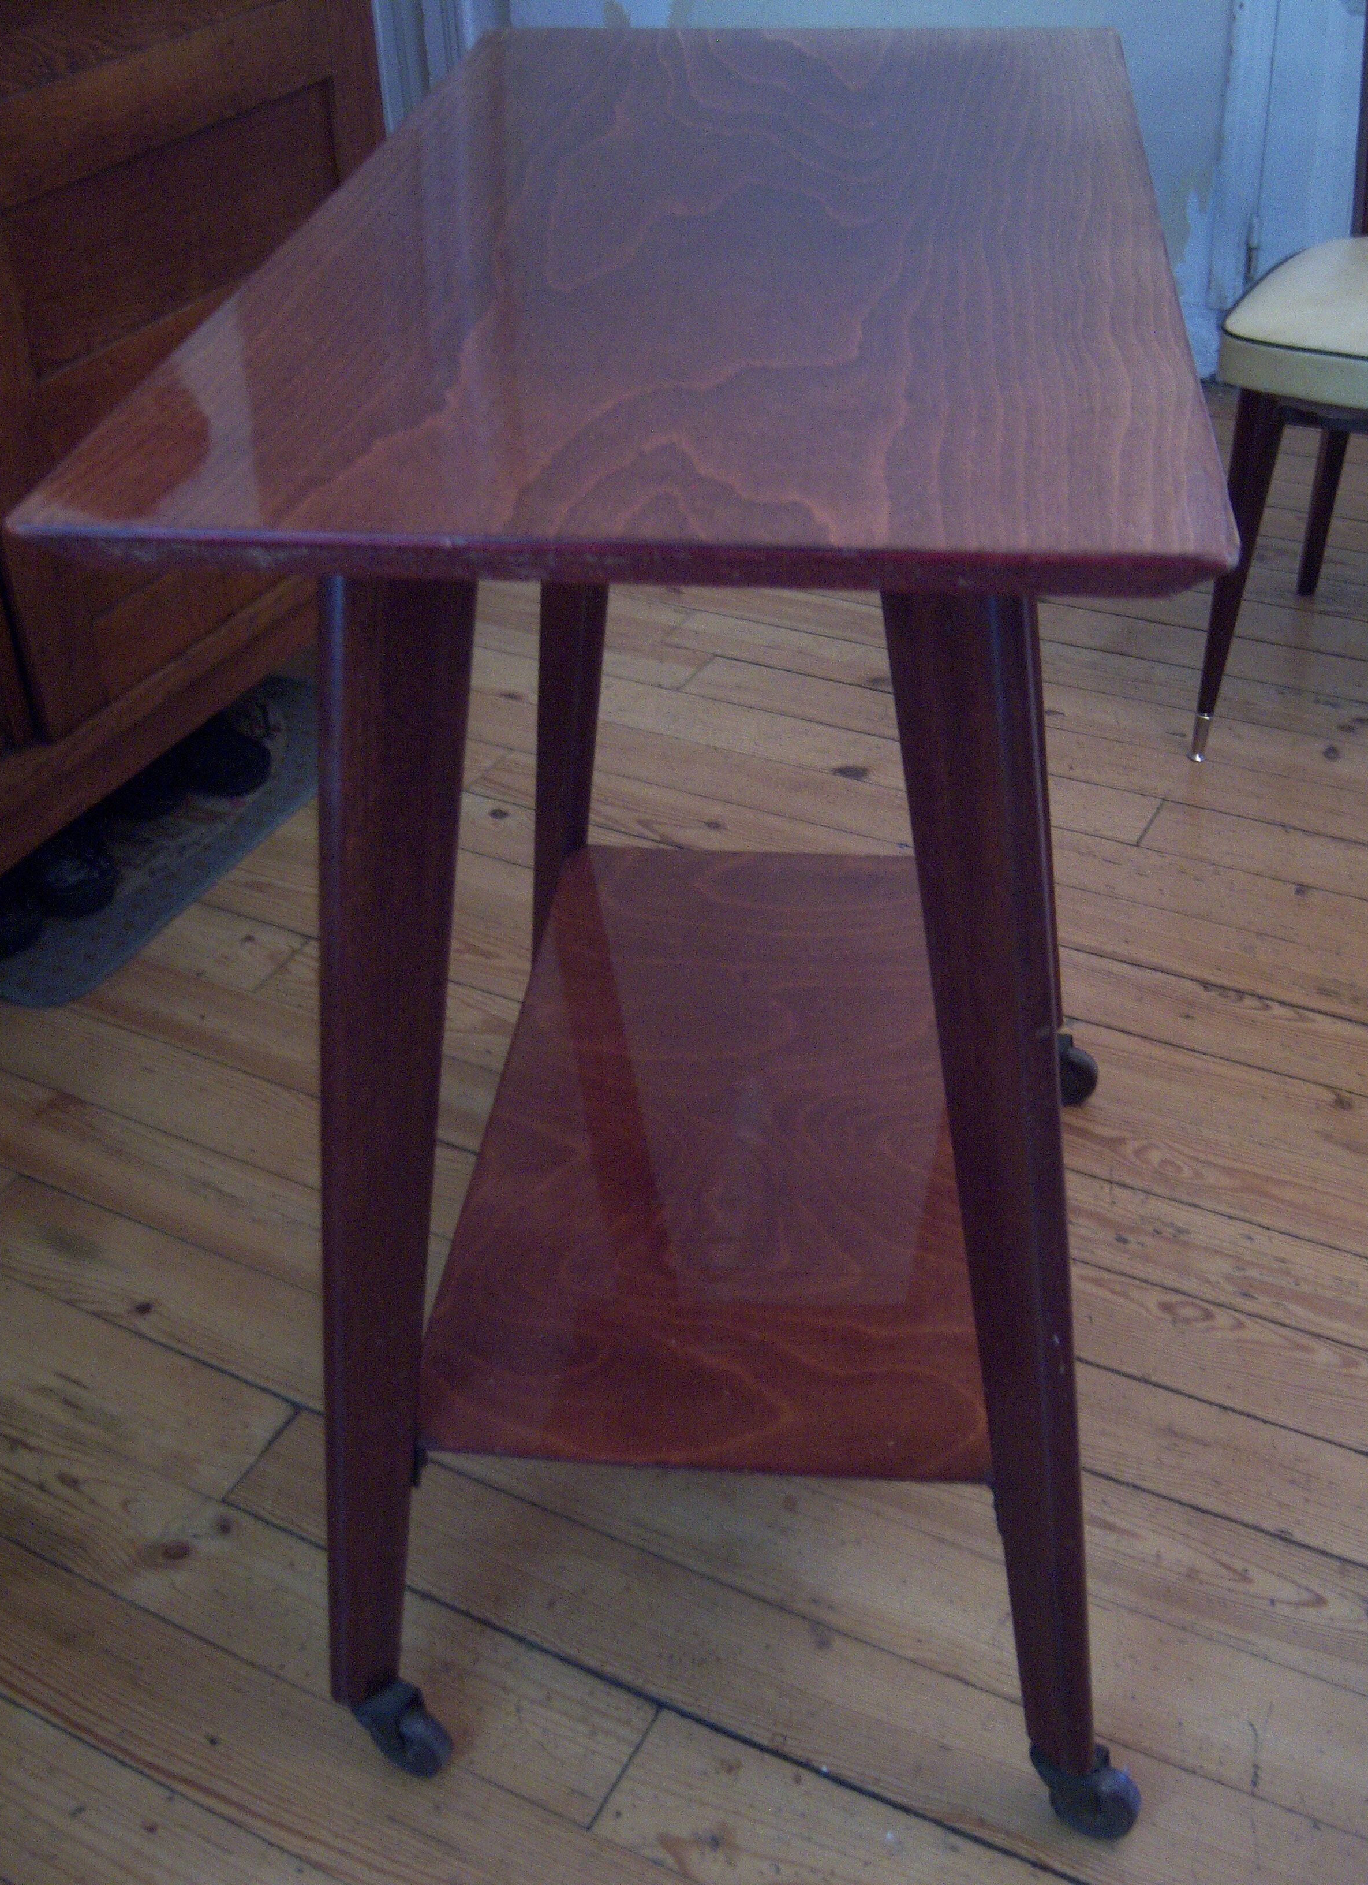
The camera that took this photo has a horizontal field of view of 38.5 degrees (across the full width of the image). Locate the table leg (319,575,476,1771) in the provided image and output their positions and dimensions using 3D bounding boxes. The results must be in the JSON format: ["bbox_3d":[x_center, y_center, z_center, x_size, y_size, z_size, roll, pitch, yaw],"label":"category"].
[{"bbox_3d":[-0.134,0.137,0.934,0.063,0.778,0.058,-16,37,-33],"label":"table leg"}]

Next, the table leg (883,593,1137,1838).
[{"bbox_3d":[0.160,0.143,0.912,0.036,0.786,0.071,-28,33,-30],"label":"table leg"}]

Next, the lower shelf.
[{"bbox_3d":[0.043,0.108,1.234,0.324,0.018,0.570,2,36,7],"label":"lower shelf"}]

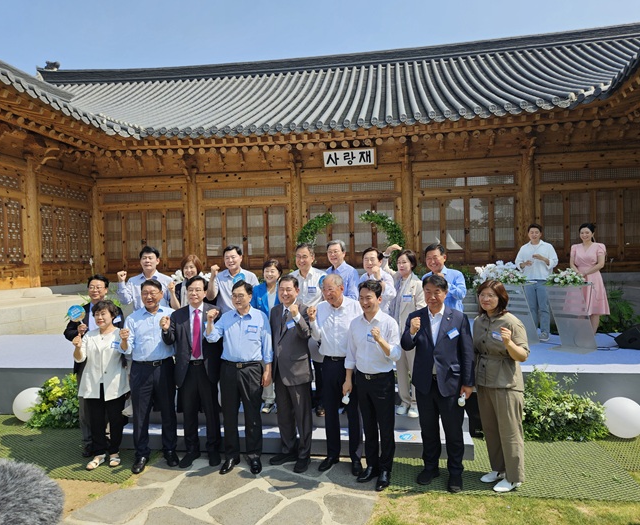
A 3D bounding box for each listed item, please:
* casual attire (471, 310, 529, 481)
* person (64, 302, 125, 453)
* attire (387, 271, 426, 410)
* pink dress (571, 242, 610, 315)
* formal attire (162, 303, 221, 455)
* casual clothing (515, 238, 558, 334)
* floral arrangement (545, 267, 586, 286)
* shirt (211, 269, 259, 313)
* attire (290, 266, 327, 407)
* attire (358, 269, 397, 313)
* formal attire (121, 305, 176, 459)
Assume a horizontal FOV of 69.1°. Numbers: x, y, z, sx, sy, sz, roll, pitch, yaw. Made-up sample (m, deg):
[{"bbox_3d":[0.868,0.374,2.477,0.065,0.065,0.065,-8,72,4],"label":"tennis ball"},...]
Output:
[{"bbox_3d":[1.506,1.118,3.880,0.520,1.430,0.420,-1,1,45],"label":"casual attire"},{"bbox_3d":[-2.255,1.160,4.650,0.580,1.520,0.380,-2,1,-12],"label":"person"},{"bbox_3d":[0.899,0.802,4.750,0.420,1.399,0.330,-1,1,20],"label":"attire"},{"bbox_3d":[3.989,0.236,6.859,0.560,1.060,0.380,-1,1,25],"label":"pink dress"},{"bbox_3d":[-1.206,1.125,4.398,0.550,1.460,0.380,-2,1,-14],"label":"formal attire"},{"bbox_3d":[3.226,0.373,6.930,0.620,1.401,0.380,-1,1,19],"label":"casual clothing"},{"bbox_3d":[3.325,0.190,6.300,0.560,0.271,0.320,-1,1,14],"label":"floral arrangement"},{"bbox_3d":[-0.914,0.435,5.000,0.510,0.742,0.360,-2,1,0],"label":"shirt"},{"bbox_3d":[-0.114,0.775,4.840,0.440,1.467,0.300,-2,1,7],"label":"attire"},{"bbox_3d":[0.588,0.397,4.800,0.440,0.671,0.380,-1,1,14],"label":"attire"},{"bbox_3d":[-1.611,1.118,4.369,0.520,1.450,0.360,-2,1,-17],"label":"formal attire"}]

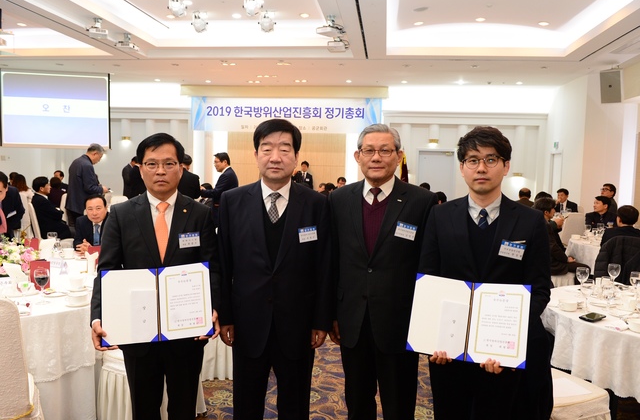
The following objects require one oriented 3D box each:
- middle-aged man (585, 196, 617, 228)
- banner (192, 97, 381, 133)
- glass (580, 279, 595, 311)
[{"bbox_3d":[3.961,0.428,7.750,0.520,1.260,0.750,3,5,30],"label":"middle-aged man"},{"bbox_3d":[-0.883,-2.427,14.100,4.900,0.880,0.040,2,4,7],"label":"banner"},{"bbox_3d":[1.465,0.461,3.006,0.070,0.178,0.070,1,4,0],"label":"glass"}]

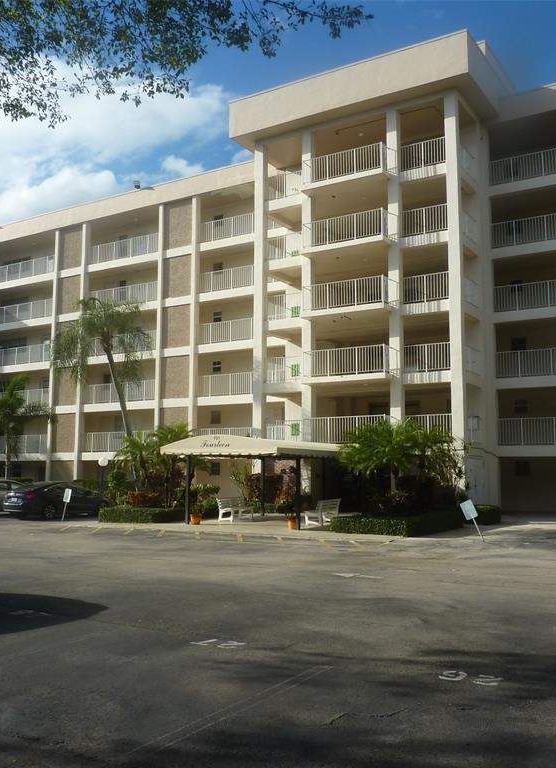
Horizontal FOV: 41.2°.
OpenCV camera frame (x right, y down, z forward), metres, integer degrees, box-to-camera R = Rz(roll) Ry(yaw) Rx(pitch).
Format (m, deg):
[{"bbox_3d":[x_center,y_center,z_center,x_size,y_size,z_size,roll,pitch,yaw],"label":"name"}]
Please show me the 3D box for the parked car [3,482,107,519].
[{"bbox_3d":[-9.389,4.949,31.813,1.830,1.450,4.720,-4,-8,31],"label":"parked car"}]

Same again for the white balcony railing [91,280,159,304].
[{"bbox_3d":[-8.389,-4.780,40.504,5.310,1.080,0.100,-4,-8,31],"label":"white balcony railing"}]

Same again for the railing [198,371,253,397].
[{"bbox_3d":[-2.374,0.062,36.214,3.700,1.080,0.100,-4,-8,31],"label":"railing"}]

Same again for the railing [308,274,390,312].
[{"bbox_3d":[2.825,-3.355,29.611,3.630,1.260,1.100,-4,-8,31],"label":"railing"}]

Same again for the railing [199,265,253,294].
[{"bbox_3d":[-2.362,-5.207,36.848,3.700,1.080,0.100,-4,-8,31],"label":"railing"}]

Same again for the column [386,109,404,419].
[{"bbox_3d":[4.628,-3.411,28.813,0.440,15.030,0.420,-4,-8,31],"label":"column"}]

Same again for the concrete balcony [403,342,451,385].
[{"bbox_3d":[5.881,-0.698,28.266,1.900,1.460,1.000,-4,-8,31],"label":"concrete balcony"}]

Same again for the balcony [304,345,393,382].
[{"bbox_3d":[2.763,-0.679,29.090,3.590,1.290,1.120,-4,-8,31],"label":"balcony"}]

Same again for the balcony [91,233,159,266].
[{"bbox_3d":[-8.509,-7.468,41.177,5.350,1.092,0.100,-4,-8,31],"label":"balcony"}]

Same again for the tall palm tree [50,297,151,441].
[{"bbox_3d":[-7.102,0.817,29.311,3.890,8.590,3.890,2,-7,-14],"label":"tall palm tree"}]

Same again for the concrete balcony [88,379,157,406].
[{"bbox_3d":[-8.277,0.742,40.572,5.450,1.497,1.000,-4,-8,31],"label":"concrete balcony"}]

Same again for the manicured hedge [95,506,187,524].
[{"bbox_3d":[-4.601,4.441,25.218,2.350,0.460,1.700,-4,-8,31],"label":"manicured hedge"}]

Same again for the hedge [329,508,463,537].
[{"bbox_3d":[3.482,4.105,21.929,2.700,0.480,3.950,-4,-8,31],"label":"hedge"}]

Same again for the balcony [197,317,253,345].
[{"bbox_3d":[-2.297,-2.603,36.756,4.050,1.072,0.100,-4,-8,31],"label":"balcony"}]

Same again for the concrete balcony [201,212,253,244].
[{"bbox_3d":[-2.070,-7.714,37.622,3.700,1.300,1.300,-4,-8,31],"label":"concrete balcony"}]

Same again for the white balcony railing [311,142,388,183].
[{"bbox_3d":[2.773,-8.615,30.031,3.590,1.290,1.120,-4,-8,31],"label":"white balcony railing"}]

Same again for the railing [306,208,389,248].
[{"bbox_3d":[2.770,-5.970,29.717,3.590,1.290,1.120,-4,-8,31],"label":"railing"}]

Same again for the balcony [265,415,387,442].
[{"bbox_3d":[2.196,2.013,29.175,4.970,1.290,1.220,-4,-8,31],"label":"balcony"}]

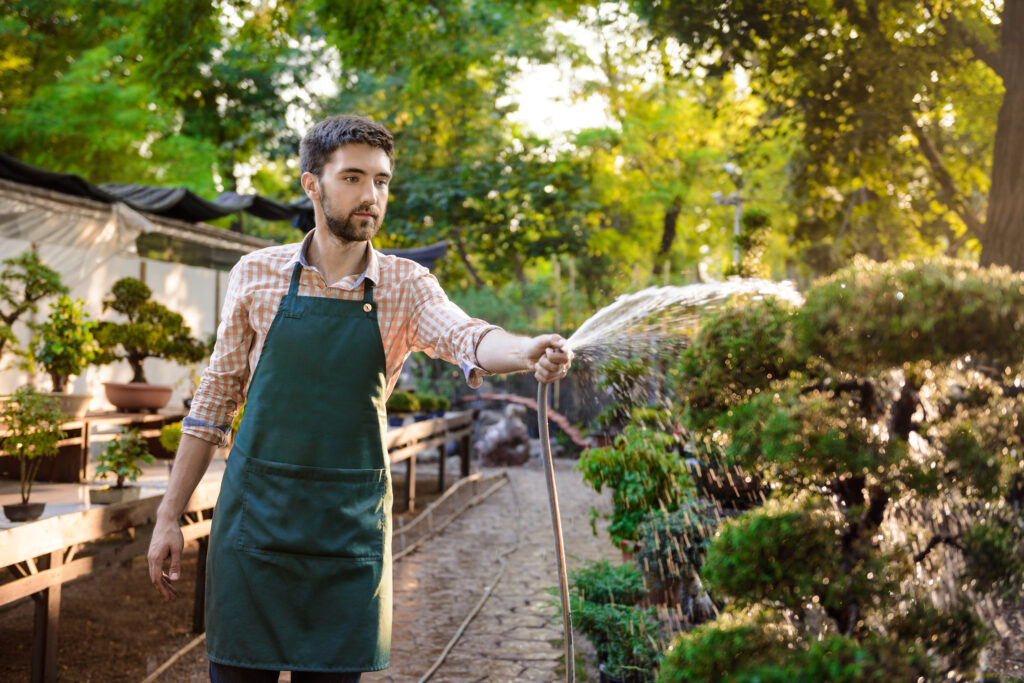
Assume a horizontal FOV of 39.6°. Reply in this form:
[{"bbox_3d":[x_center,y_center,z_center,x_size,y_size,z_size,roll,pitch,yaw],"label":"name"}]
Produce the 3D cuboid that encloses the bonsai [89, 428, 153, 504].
[{"bbox_3d":[-1.591,0.508,5.780,0.255,0.305,0.210,1,-1,-7],"label":"bonsai"}]

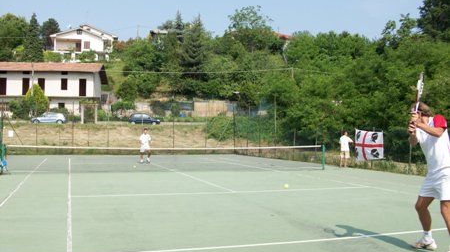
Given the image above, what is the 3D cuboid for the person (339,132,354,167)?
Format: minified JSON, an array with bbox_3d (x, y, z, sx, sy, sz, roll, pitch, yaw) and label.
[{"bbox_3d":[6.045,1.169,22.000,0.750,1.790,0.480,0,-2,30],"label":"person"}]

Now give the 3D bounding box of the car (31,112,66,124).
[{"bbox_3d":[-20.638,-0.929,52.000,4.100,1.460,1.730,1,-2,-2],"label":"car"}]

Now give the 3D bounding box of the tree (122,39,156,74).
[{"bbox_3d":[-16.435,-13.167,85.000,6.500,6.800,6.500,1,-2,0],"label":"tree"}]

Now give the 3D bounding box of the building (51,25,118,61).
[{"bbox_3d":[-32.524,-18.915,102.000,13.000,8.800,12.000,1,-2,-17],"label":"building"}]

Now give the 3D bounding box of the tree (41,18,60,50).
[{"bbox_3d":[-41.387,-21.252,105.000,4.700,9.000,4.700,1,-2,0],"label":"tree"}]

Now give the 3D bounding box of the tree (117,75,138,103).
[{"bbox_3d":[-14.111,-5.427,64.000,3.200,3.800,3.200,1,-2,0],"label":"tree"}]

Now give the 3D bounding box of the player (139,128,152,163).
[{"bbox_3d":[-4.322,1.063,24.100,0.660,1.850,0.500,1,-2,-18],"label":"player"}]

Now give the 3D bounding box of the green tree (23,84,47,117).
[{"bbox_3d":[-24.046,-3.130,56.500,2.900,4.500,2.900,1,-2,0],"label":"green tree"}]

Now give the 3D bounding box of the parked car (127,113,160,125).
[{"bbox_3d":[-9.770,-0.791,53.800,3.850,1.440,1.650,1,-2,-2],"label":"parked car"}]

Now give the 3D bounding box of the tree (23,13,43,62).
[{"bbox_3d":[-40.050,-18.100,92.000,4.200,10.600,4.200,1,-2,0],"label":"tree"}]

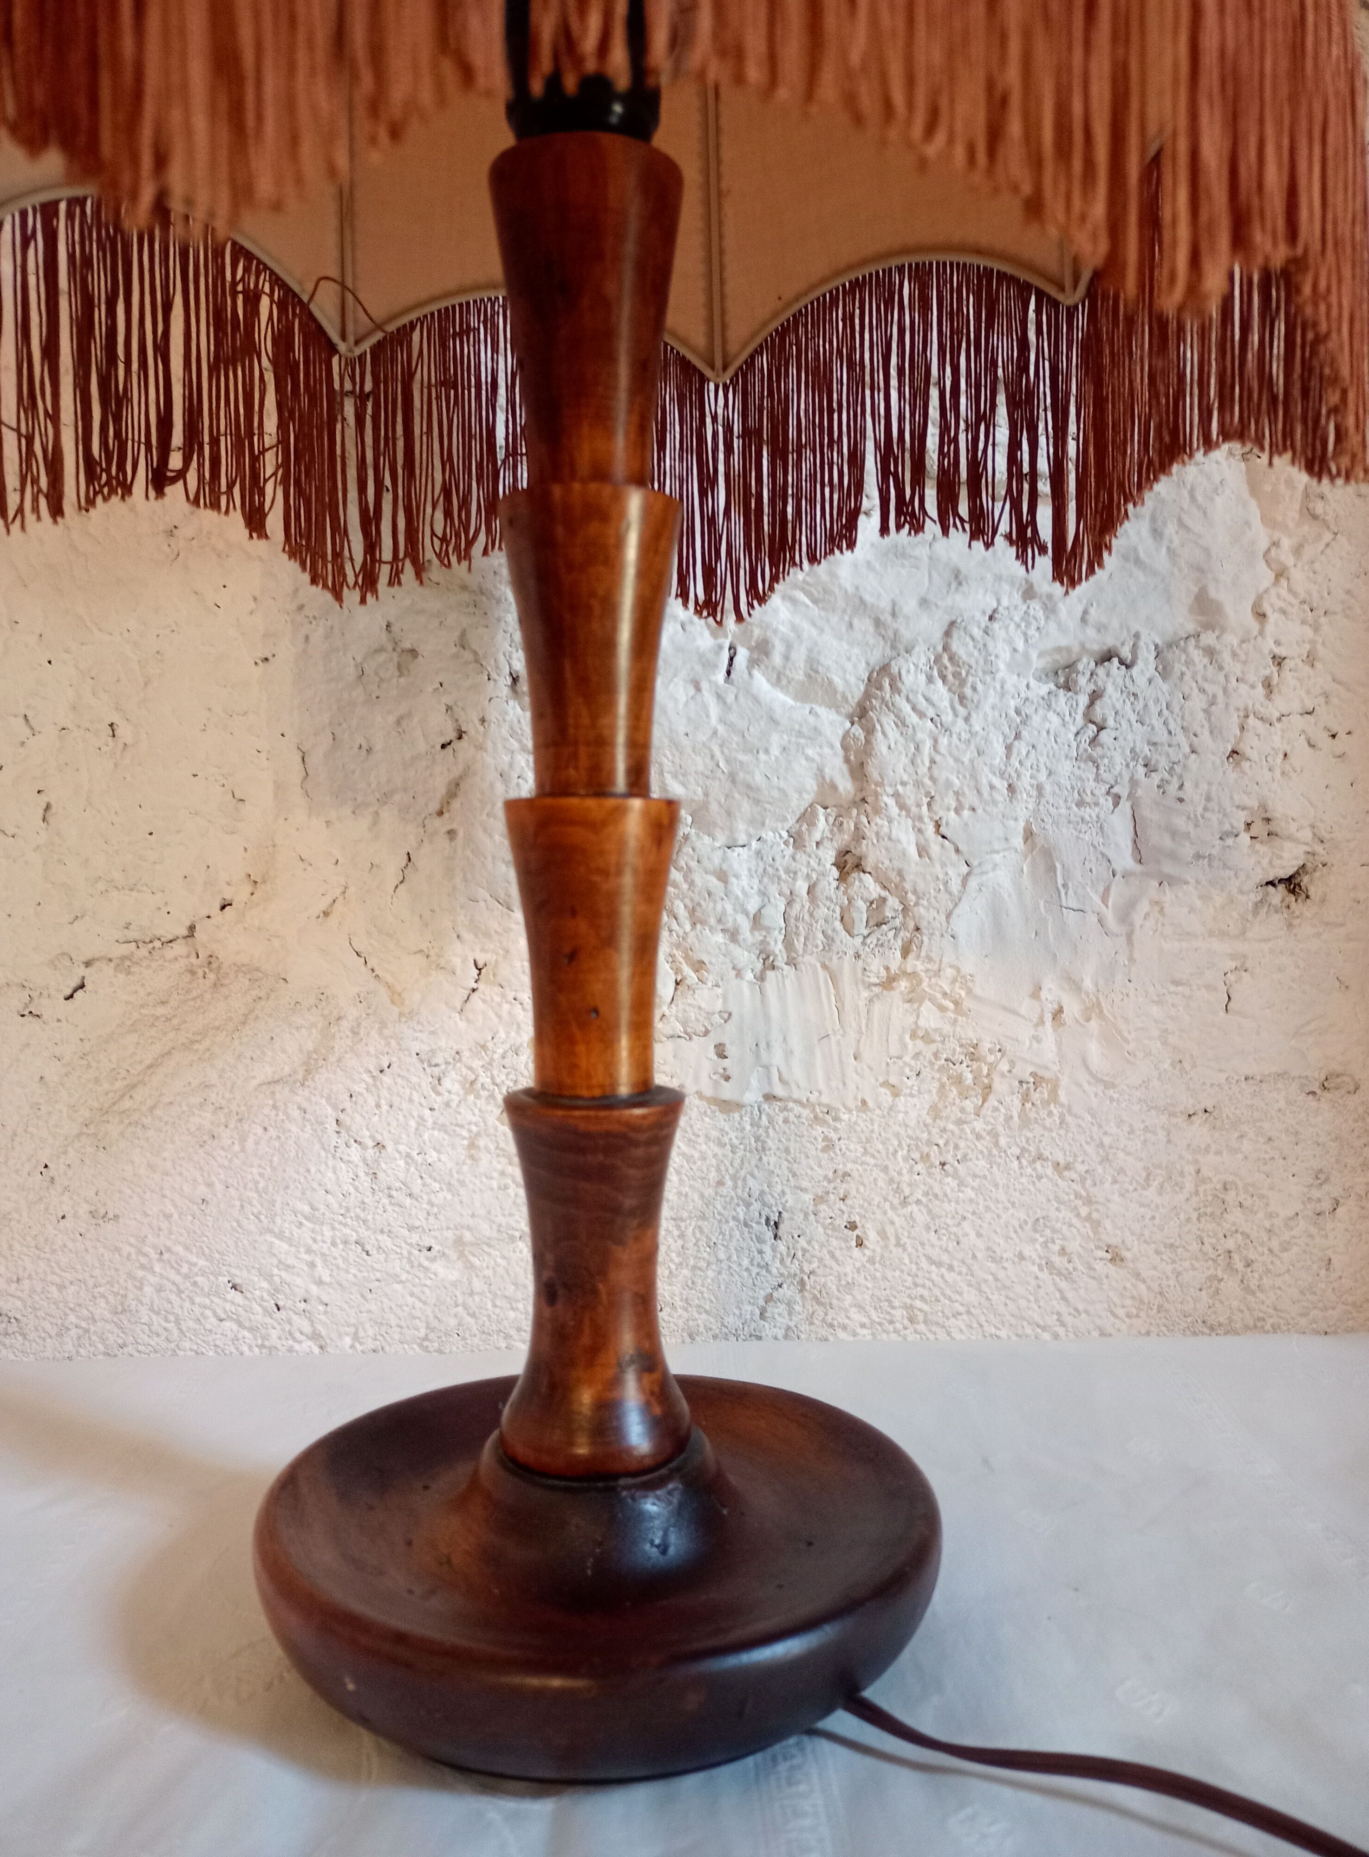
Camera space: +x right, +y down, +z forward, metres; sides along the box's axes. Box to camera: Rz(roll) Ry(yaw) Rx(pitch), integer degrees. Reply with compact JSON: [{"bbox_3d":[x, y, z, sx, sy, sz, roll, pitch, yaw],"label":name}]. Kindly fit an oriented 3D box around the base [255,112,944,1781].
[{"bbox_3d":[-0.025,-0.003,0.401,0.188,0.407,0.188,-1,3,0],"label":"base"}]

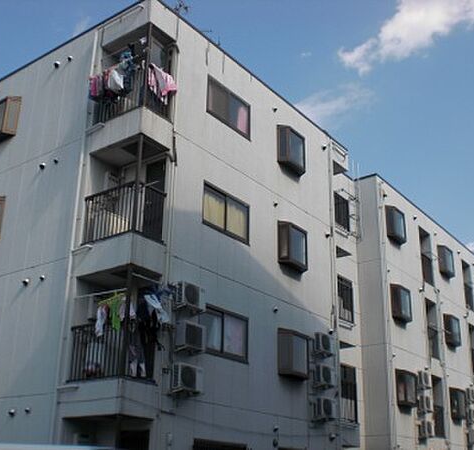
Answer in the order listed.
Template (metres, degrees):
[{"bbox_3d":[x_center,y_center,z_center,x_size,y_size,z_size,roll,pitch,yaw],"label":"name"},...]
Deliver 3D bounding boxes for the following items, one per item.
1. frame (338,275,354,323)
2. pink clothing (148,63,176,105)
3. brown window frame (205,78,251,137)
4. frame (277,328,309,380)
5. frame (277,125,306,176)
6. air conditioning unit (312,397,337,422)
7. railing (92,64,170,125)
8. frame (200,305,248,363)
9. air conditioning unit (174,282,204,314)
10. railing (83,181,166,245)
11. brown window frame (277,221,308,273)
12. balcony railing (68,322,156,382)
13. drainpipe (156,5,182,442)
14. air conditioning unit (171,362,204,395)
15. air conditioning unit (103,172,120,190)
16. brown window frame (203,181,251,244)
[{"bbox_3d":[3.255,2.239,19.690,0.151,1.350,0.957,-15,-27,35],"label":"frame"},{"bbox_3d":[-1.611,-3.104,14.528,0.163,0.780,0.877,-15,-27,34],"label":"pink clothing"},{"bbox_3d":[-0.191,-2.937,16.765,0.101,1.062,1.799,-15,-27,35],"label":"brown window frame"},{"bbox_3d":[1.460,3.240,16.398,0.299,1.118,1.170,-15,-27,34],"label":"frame"},{"bbox_3d":[1.598,-2.123,18.690,0.302,1.159,1.145,-15,-27,35],"label":"frame"},{"bbox_3d":[2.274,4.726,16.982,0.272,0.519,0.735,-15,-27,35],"label":"air conditioning unit"},{"bbox_3d":[-2.332,-2.690,14.852,1.593,1.164,0.929,-15,-27,34],"label":"railing"},{"bbox_3d":[-0.272,2.401,14.502,0.117,1.073,1.794,-15,-27,34],"label":"frame"},{"bbox_3d":[-0.971,1.475,13.634,0.272,0.519,0.715,-15,-27,35],"label":"air conditioning unit"},{"bbox_3d":[-2.377,-0.085,13.953,1.571,1.128,0.967,-15,-27,35],"label":"railing"},{"bbox_3d":[1.546,0.579,17.615,0.302,1.177,1.157,-15,-27,35],"label":"brown window frame"},{"bbox_3d":[-2.425,2.545,12.910,1.571,1.108,0.967,-15,-27,35],"label":"balcony railing"},{"bbox_3d":[-1.380,0.104,13.703,0.111,10.725,0.110,-15,-27,34],"label":"drainpipe"},{"bbox_3d":[-0.993,3.032,13.025,0.272,0.499,0.735,-15,-27,35],"label":"air conditioning unit"},{"bbox_3d":[-2.775,-0.869,14.738,0.247,0.487,0.481,-15,-27,34],"label":"air conditioning unit"},{"bbox_3d":[-0.226,-0.257,15.559,0.117,1.060,1.800,-15,-27,34],"label":"brown window frame"}]

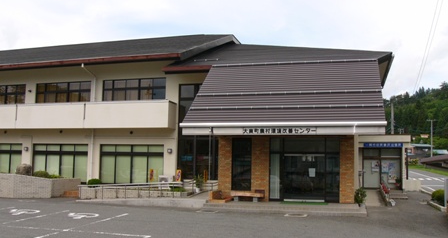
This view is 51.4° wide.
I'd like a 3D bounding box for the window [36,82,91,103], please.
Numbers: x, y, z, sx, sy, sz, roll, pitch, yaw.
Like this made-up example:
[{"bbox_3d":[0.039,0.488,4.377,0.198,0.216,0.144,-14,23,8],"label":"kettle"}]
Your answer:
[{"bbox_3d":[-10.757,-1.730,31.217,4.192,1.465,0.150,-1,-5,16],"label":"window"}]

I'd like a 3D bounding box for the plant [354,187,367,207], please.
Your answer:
[{"bbox_3d":[5.898,3.373,20.119,0.482,0.809,0.482,-1,-5,16],"label":"plant"}]

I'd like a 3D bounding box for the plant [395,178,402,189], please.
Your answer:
[{"bbox_3d":[11.349,4.195,30.300,0.520,0.780,0.500,-1,-6,16],"label":"plant"}]

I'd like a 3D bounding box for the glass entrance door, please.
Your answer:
[{"bbox_3d":[3.421,2.503,19.982,1.740,2.090,0.120,-1,-6,16],"label":"glass entrance door"}]

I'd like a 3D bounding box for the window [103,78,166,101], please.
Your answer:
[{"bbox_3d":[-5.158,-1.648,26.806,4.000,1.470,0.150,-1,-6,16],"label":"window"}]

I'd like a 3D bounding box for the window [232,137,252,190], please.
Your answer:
[{"bbox_3d":[0.801,2.001,20.795,0.920,2.310,0.120,-1,-6,16],"label":"window"}]

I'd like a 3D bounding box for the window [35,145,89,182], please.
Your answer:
[{"bbox_3d":[-9.731,2.619,27.638,3.840,2.270,0.150,-1,-6,16],"label":"window"}]

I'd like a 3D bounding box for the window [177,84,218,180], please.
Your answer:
[{"bbox_3d":[-1.301,0.672,25.428,2.650,5.250,0.150,-1,-6,16],"label":"window"}]

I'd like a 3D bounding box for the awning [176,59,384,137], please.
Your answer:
[{"bbox_3d":[3.124,-1.207,23.381,9.250,4.327,5.200,-1,-5,16],"label":"awning"}]

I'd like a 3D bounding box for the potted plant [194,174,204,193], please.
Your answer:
[{"bbox_3d":[-1.382,3.666,26.590,0.573,1.047,0.573,1,-5,0],"label":"potted plant"}]

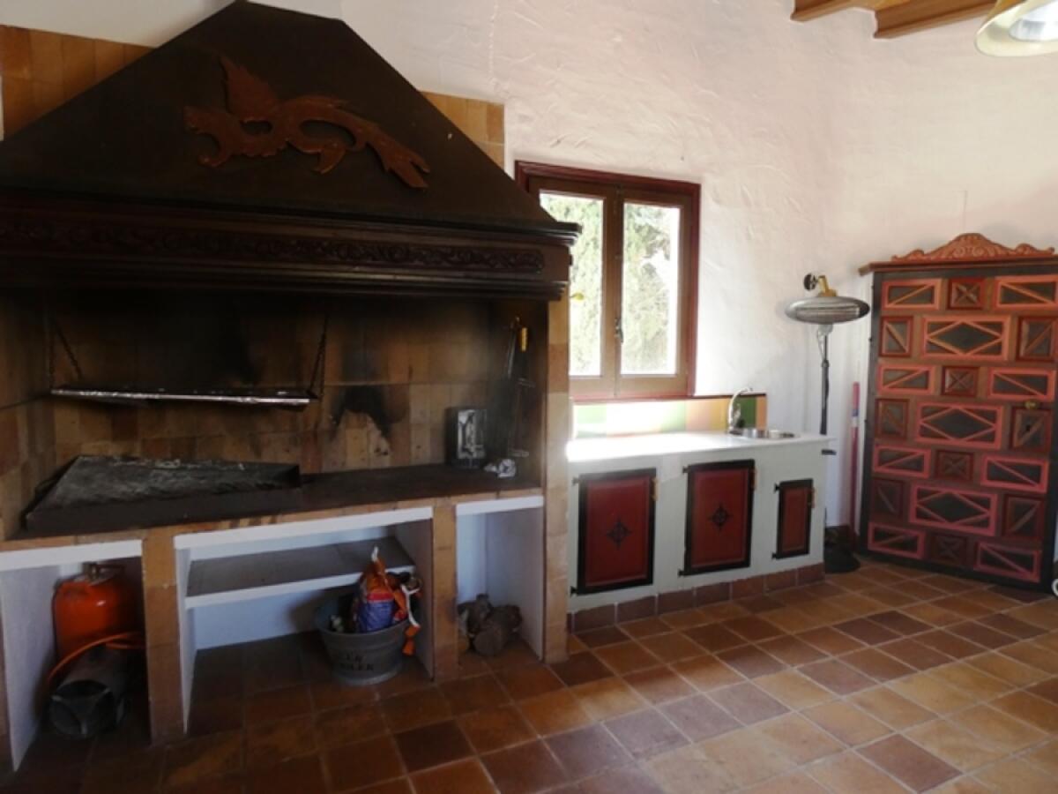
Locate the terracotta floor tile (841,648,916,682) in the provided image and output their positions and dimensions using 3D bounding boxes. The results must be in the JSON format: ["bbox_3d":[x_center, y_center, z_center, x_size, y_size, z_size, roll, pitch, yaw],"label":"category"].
[{"bbox_3d":[1.585,1.220,2.779,0.243,0.015,0.243,-2,5,-23],"label":"terracotta floor tile"}]

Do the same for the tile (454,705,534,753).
[{"bbox_3d":[-0.131,1.298,2.391,0.240,0.020,0.240,-2,5,-23],"label":"tile"}]

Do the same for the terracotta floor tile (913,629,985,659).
[{"bbox_3d":[2.042,1.207,2.977,0.238,0.015,0.238,-2,5,-23],"label":"terracotta floor tile"}]

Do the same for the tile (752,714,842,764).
[{"bbox_3d":[1.019,1.303,2.324,0.238,0.015,0.238,-2,5,-23],"label":"tile"}]

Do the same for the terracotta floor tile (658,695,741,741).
[{"bbox_3d":[0.663,1.255,2.389,0.238,0.015,0.238,-2,5,-23],"label":"terracotta floor tile"}]

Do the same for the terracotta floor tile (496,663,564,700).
[{"bbox_3d":[0.013,1.274,2.734,0.238,0.015,0.238,-2,5,-23],"label":"terracotta floor tile"}]

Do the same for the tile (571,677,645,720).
[{"bbox_3d":[0.328,1.245,2.522,0.243,0.015,0.243,-2,5,-23],"label":"tile"}]

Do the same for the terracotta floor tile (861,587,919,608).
[{"bbox_3d":[2.132,1.194,3.619,0.237,0.015,0.237,-2,5,-23],"label":"terracotta floor tile"}]

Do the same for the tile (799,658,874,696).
[{"bbox_3d":[1.392,1.267,2.757,0.238,0.015,0.238,-2,5,-23],"label":"tile"}]

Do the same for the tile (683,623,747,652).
[{"bbox_3d":[0.926,1.206,3.043,0.238,0.015,0.238,-2,5,-23],"label":"tile"}]

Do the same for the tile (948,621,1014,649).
[{"bbox_3d":[2.331,1.232,3.151,0.237,0.015,0.237,-2,5,-23],"label":"tile"}]

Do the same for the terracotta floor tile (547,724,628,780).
[{"bbox_3d":[0.206,1.302,2.252,0.237,0.015,0.237,-2,5,-23],"label":"terracotta floor tile"}]

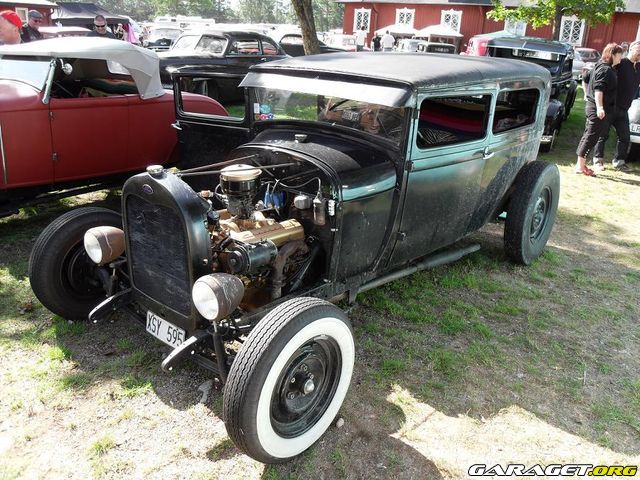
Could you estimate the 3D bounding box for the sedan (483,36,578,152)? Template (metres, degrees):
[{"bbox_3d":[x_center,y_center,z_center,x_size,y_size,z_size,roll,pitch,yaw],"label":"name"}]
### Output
[{"bbox_3d":[3.828,-2.920,9.749,1.750,1.640,4.650,14,25,25],"label":"sedan"}]

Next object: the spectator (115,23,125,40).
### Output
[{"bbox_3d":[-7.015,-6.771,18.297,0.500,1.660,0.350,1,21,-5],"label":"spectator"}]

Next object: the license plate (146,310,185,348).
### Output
[{"bbox_3d":[-0.690,0.403,2.305,0.280,0.110,0.012,19,26,35],"label":"license plate"}]

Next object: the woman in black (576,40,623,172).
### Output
[{"bbox_3d":[3.809,-1.785,7.080,0.500,1.680,0.480,8,21,11],"label":"woman in black"}]

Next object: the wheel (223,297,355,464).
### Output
[{"bbox_3d":[-0.092,0.529,1.972,0.164,0.621,0.621,20,27,35],"label":"wheel"}]

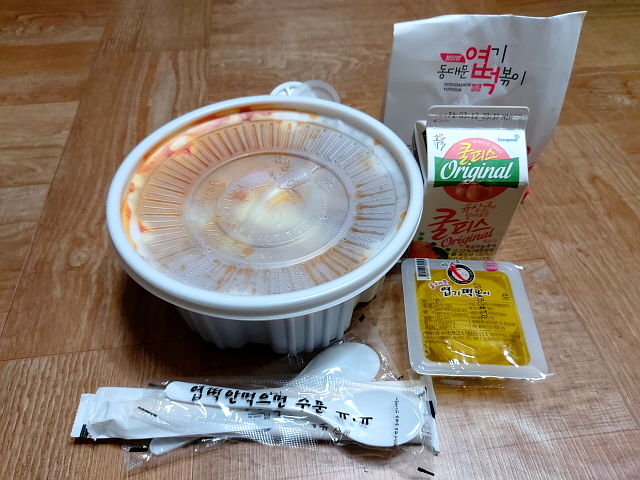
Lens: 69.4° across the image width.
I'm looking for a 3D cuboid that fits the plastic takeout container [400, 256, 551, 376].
[{"bbox_3d":[0.105,0.061,0.336,0.088,0.028,0.095,2,49,2],"label":"plastic takeout container"}]

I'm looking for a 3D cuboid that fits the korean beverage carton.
[{"bbox_3d":[0.108,-0.046,0.360,0.070,0.133,0.070,0,49,1],"label":"korean beverage carton"}]

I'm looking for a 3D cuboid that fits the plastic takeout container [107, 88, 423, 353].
[{"bbox_3d":[-0.039,-0.019,0.369,0.227,0.086,0.227,-1,49,0],"label":"plastic takeout container"}]

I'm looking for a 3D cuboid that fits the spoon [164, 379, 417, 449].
[{"bbox_3d":[-0.018,0.106,0.295,0.166,0.018,0.037,5,49,5],"label":"spoon"}]

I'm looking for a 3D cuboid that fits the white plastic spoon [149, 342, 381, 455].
[{"bbox_3d":[-0.032,0.106,0.304,0.160,0.016,0.036,-17,51,-14],"label":"white plastic spoon"}]

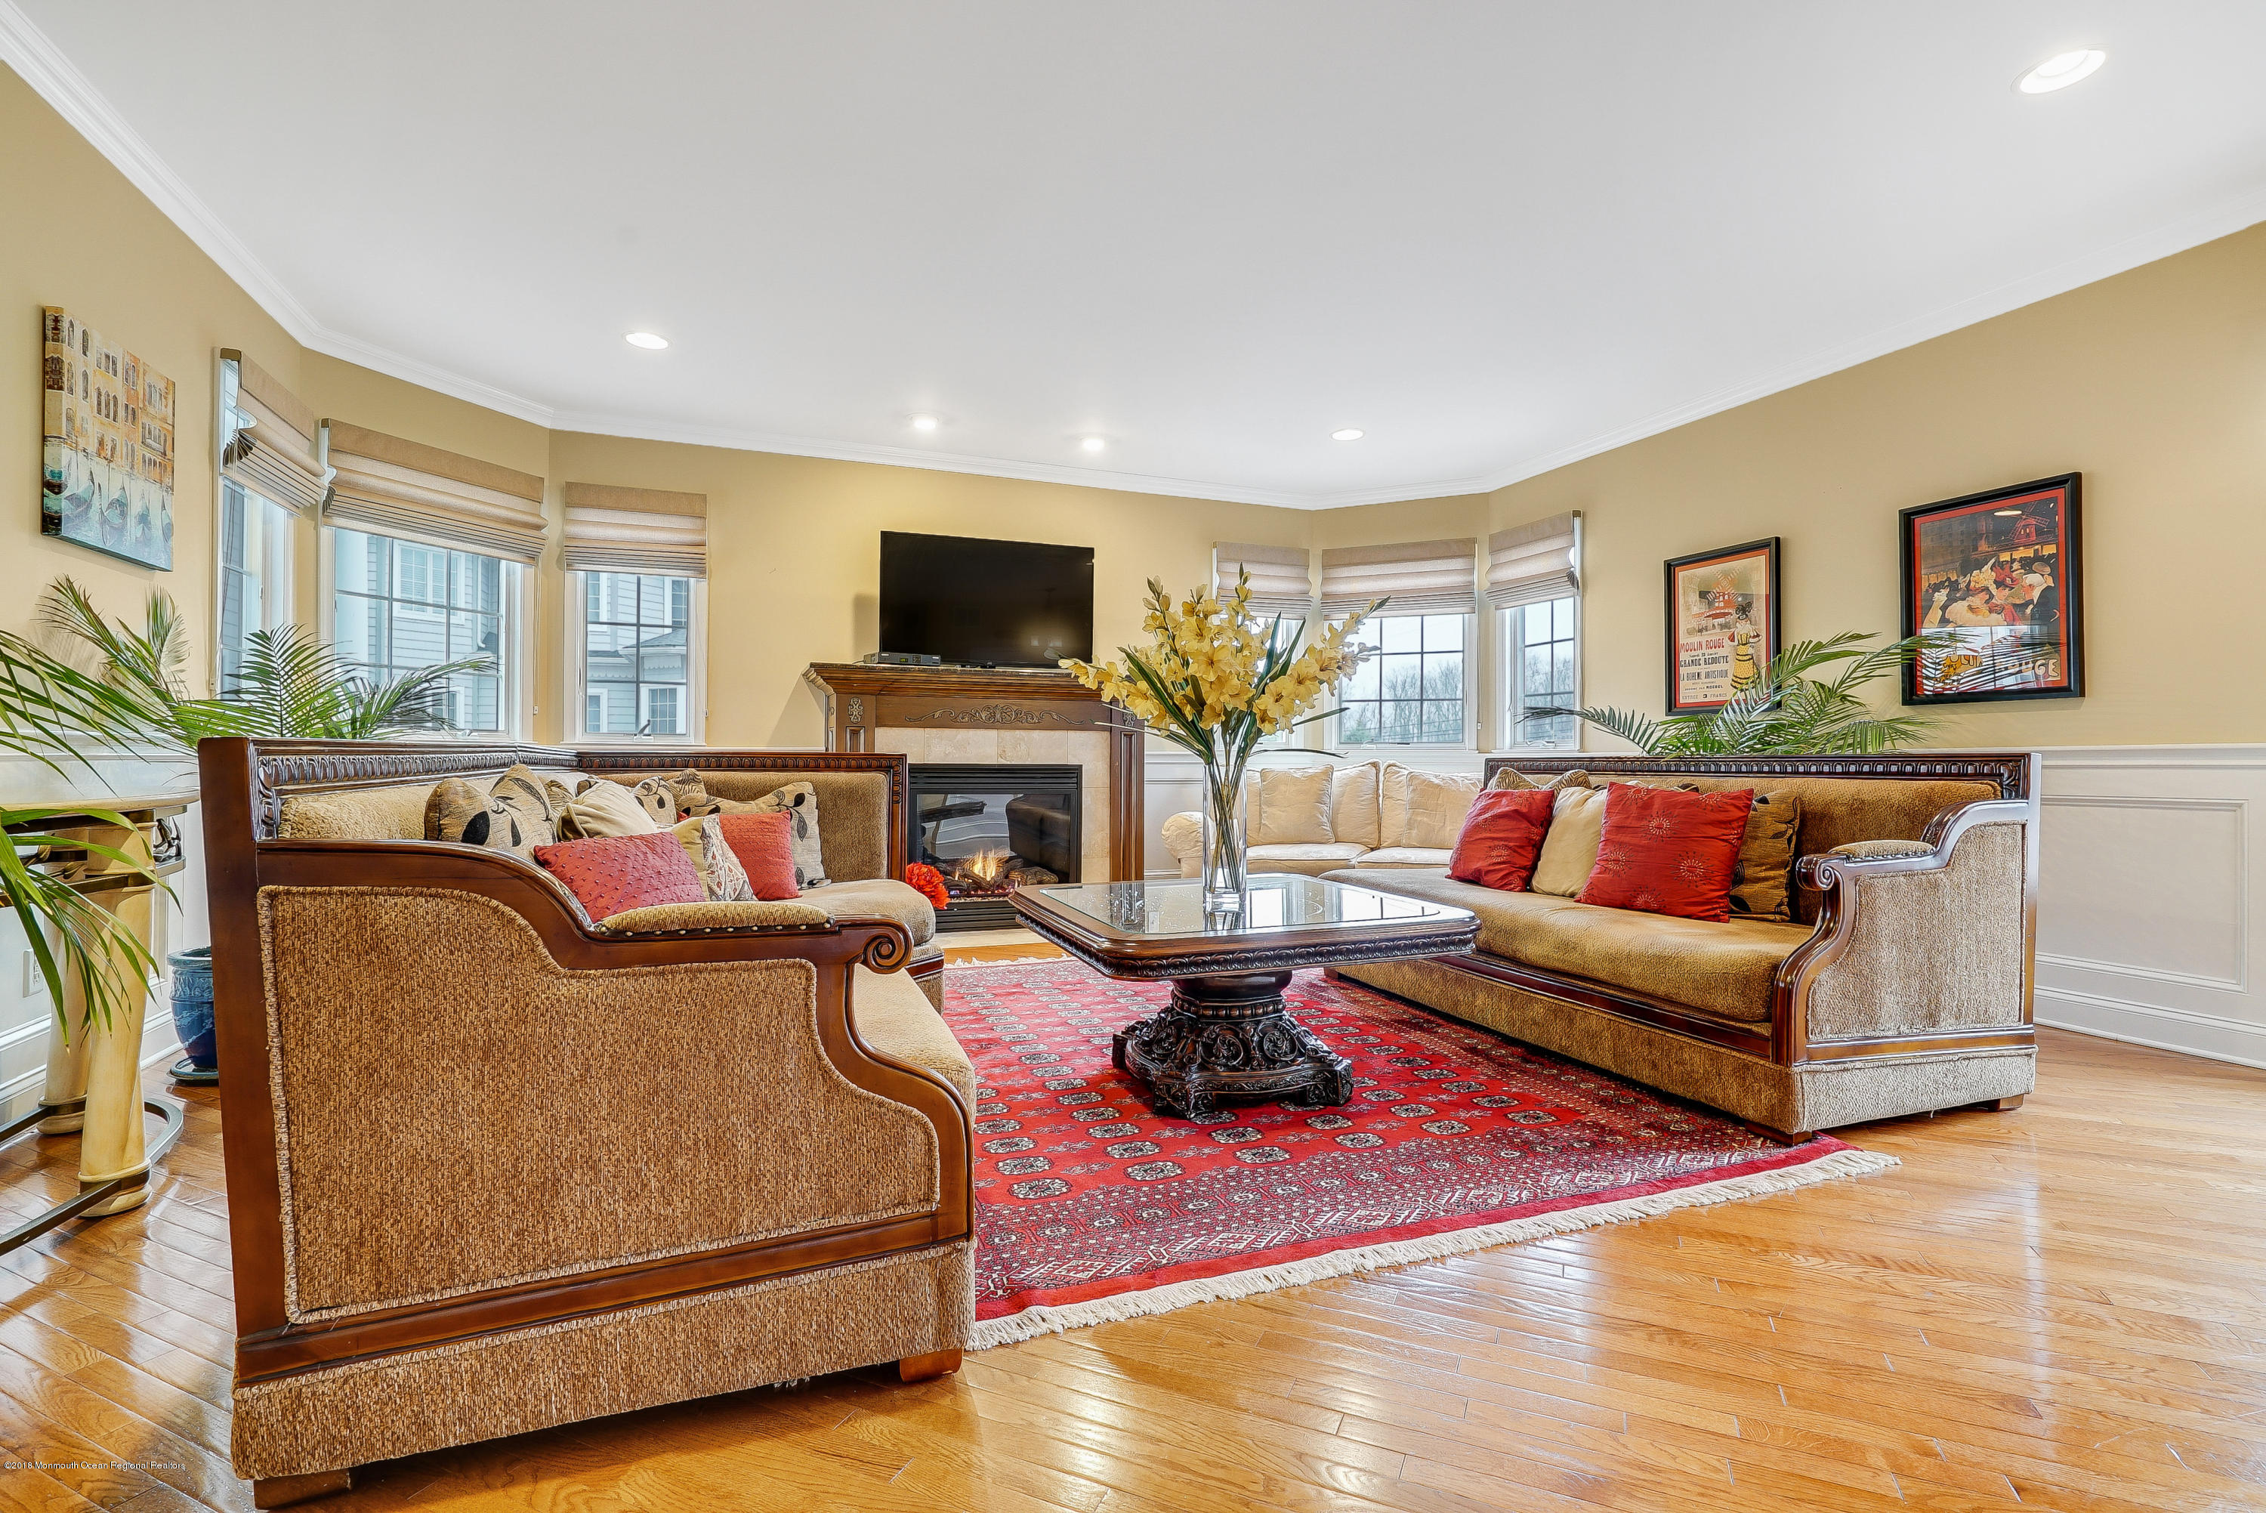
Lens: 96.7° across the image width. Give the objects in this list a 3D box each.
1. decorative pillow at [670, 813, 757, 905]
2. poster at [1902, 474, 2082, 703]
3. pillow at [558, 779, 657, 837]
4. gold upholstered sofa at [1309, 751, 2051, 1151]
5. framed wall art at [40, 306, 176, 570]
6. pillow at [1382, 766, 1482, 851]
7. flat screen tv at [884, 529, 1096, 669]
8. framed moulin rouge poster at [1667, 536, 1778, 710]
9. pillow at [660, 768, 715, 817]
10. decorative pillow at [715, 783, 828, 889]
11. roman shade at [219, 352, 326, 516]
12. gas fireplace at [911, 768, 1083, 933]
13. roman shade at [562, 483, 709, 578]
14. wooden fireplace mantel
[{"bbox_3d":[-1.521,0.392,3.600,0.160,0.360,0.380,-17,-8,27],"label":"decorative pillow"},{"bbox_3d":[3.208,-0.592,3.785,0.035,0.786,0.579,0,0,-23],"label":"poster"},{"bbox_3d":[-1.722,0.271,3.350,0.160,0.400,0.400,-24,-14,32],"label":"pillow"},{"bbox_3d":[1.731,0.498,3.714,0.975,1.000,2.147,0,0,-21],"label":"gold upholstered sofa"},{"bbox_3d":[-3.024,-0.907,2.992,0.044,0.618,0.579,0,0,-21],"label":"framed wall art"},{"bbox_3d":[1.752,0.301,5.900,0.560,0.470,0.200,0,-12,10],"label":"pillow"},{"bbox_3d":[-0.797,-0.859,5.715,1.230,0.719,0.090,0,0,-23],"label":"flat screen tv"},{"bbox_3d":[2.944,-0.624,5.036,0.034,0.820,0.642,0,0,-21],"label":"framed moulin rouge poster"},{"bbox_3d":[-1.786,0.259,3.980,0.380,0.400,0.150,0,-15,-37],"label":"pillow"},{"bbox_3d":[-1.458,0.304,3.867,0.490,0.440,0.150,0,-17,-23],"label":"decorative pillow"},{"bbox_3d":[-3.252,-1.189,3.831,0.101,0.434,0.685,0,0,-23],"label":"roman shade"},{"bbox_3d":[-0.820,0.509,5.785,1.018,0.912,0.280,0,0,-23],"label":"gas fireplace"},{"bbox_3d":[-2.550,-1.153,5.183,0.666,0.434,0.097,0,0,-23],"label":"roman shade"},{"bbox_3d":[-0.797,0.246,5.731,1.998,1.438,0.425,0,0,-23],"label":"wooden fireplace mantel"}]

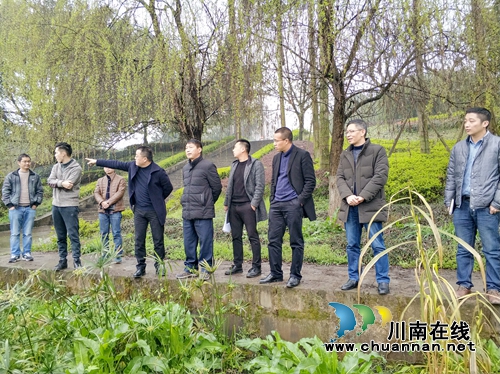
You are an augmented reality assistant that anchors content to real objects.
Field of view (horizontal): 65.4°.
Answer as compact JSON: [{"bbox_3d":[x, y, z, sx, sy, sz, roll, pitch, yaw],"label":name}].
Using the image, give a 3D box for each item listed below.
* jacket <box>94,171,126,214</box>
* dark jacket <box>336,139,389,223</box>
[{"bbox_3d":[-2.184,0.086,6.100,0.490,0.630,0.340,0,-2,-10],"label":"jacket"},{"bbox_3d":[1.135,-0.066,3.930,0.520,0.840,0.370,-2,-3,34],"label":"dark jacket"}]

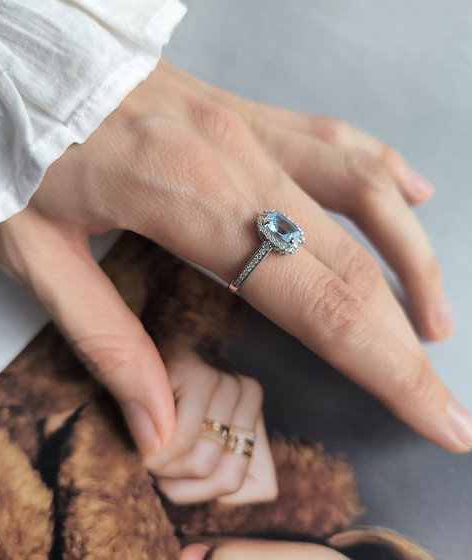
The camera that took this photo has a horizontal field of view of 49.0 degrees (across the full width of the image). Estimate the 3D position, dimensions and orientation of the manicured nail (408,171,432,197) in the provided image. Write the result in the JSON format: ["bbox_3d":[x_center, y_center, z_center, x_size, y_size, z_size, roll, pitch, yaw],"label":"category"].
[{"bbox_3d":[0.059,-0.031,0.167,0.009,0.003,0.007,42,45,-25],"label":"manicured nail"}]

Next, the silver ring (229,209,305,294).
[{"bbox_3d":[0.005,-0.006,0.124,0.011,0.023,0.019,38,52,-4],"label":"silver ring"}]

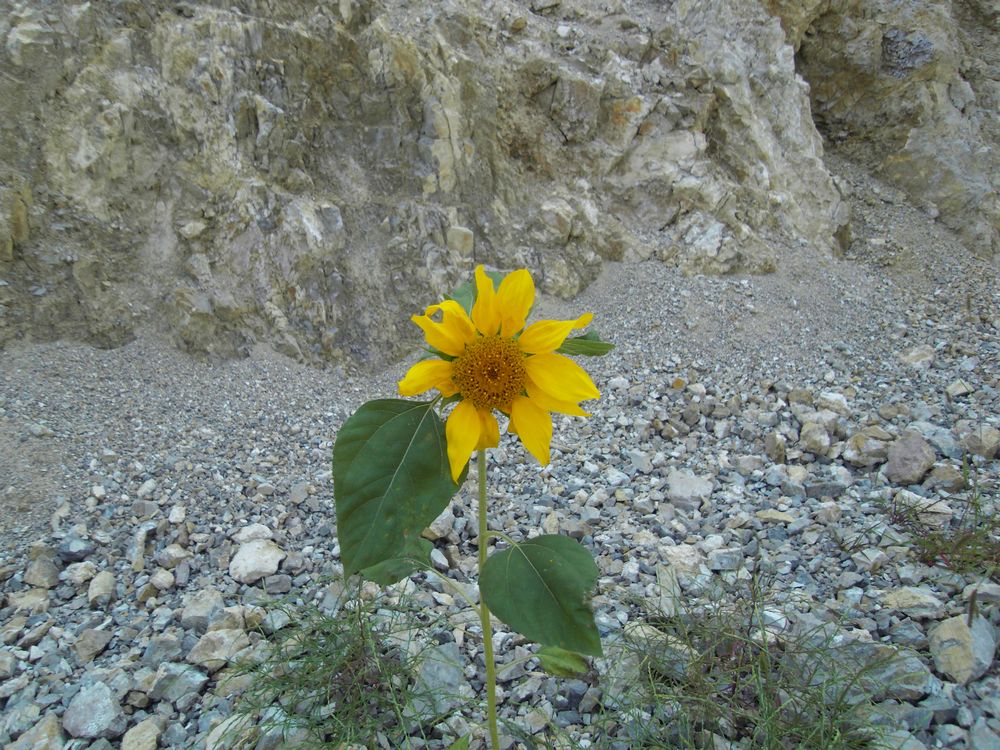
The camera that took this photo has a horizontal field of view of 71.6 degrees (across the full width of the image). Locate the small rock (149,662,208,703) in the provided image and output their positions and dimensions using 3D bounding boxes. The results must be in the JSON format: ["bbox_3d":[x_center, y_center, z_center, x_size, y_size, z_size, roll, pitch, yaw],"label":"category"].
[{"bbox_3d":[-0.554,0.530,1.195,0.103,0.053,0.072,-3,7,-26],"label":"small rock"}]

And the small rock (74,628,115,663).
[{"bbox_3d":[-0.776,0.518,1.327,0.078,0.050,0.061,-4,7,-31],"label":"small rock"}]

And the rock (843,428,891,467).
[{"bbox_3d":[1.205,0.238,2.280,0.158,0.112,0.134,0,8,0],"label":"rock"}]

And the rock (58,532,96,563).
[{"bbox_3d":[-0.926,0.378,1.520,0.083,0.057,0.071,0,8,0],"label":"rock"}]

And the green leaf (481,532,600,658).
[{"bbox_3d":[0.034,0.181,0.570,0.100,0.100,0.050,0,8,0],"label":"green leaf"}]

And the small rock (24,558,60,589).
[{"bbox_3d":[-1.098,0.475,1.664,0.086,0.065,0.070,-4,7,-34],"label":"small rock"}]

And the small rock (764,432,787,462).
[{"bbox_3d":[0.914,0.237,2.300,0.073,0.102,0.080,0,8,0],"label":"small rock"}]

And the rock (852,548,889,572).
[{"bbox_3d":[0.942,0.471,1.762,0.091,0.048,0.071,3,7,29],"label":"rock"}]

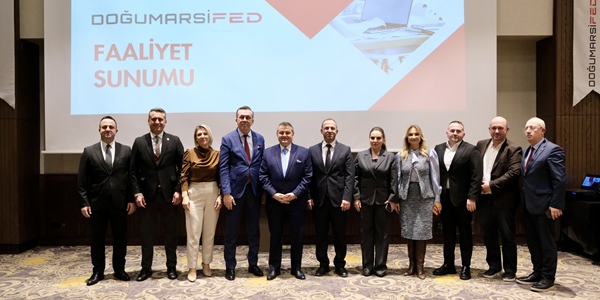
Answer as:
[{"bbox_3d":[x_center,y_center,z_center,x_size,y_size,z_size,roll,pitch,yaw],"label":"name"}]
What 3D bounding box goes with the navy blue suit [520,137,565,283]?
[{"bbox_3d":[2.520,0.627,4.994,0.330,1.492,0.470,-1,1,-40],"label":"navy blue suit"}]

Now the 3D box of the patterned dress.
[{"bbox_3d":[1.325,0.509,5.402,0.478,1.008,0.300,0,1,13],"label":"patterned dress"}]

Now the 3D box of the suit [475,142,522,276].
[{"bbox_3d":[2.204,0.625,5.331,0.560,1.504,0.360,1,1,38],"label":"suit"}]

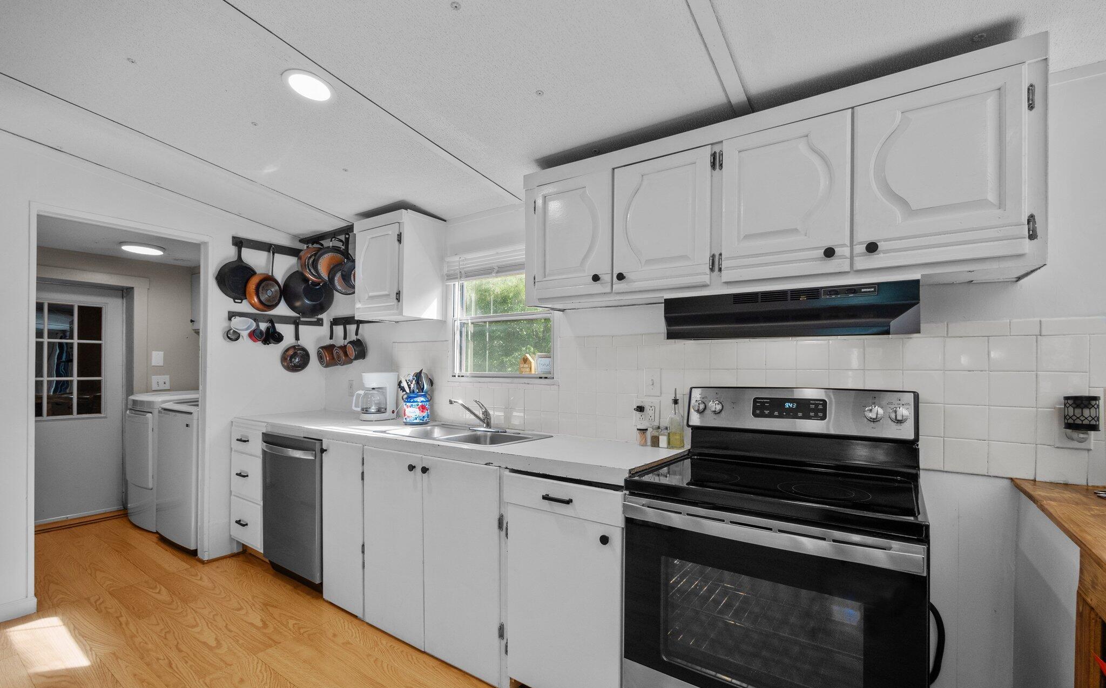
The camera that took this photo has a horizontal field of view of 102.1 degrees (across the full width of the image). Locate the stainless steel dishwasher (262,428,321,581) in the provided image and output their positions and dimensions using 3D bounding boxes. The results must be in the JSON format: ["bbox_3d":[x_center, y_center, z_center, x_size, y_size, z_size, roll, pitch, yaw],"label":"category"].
[{"bbox_3d":[-1.358,0.972,2.827,0.631,0.803,0.610,-1,-1,33],"label":"stainless steel dishwasher"}]

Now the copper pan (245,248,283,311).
[{"bbox_3d":[-1.949,-0.448,3.031,0.085,0.435,0.220,-1,-1,33],"label":"copper pan"}]

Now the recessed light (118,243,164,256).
[{"bbox_3d":[-3.143,-0.714,3.426,0.280,0.035,0.280,-1,-1,33],"label":"recessed light"}]

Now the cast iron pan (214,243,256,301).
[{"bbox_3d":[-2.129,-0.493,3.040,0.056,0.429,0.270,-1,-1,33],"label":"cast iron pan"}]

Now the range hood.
[{"bbox_3d":[0.810,-0.098,1.594,0.745,0.155,0.295,-1,-1,33],"label":"range hood"}]

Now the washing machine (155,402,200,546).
[{"bbox_3d":[-2.304,0.888,3.233,0.680,0.980,0.680,-1,-1,33],"label":"washing machine"}]

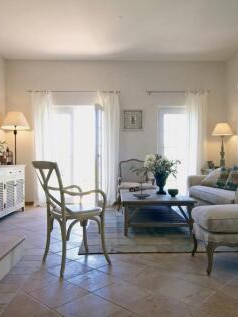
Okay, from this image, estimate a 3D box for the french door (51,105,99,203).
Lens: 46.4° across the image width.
[{"bbox_3d":[-0.935,-0.074,5.830,0.980,2.100,0.100,0,0,0],"label":"french door"}]

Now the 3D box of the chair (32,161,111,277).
[{"bbox_3d":[-0.405,0.495,2.490,0.570,0.930,0.490,0,-1,-38],"label":"chair"}]

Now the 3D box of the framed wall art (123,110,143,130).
[{"bbox_3d":[0.300,-0.796,5.770,0.385,0.400,0.030,0,0,0],"label":"framed wall art"}]

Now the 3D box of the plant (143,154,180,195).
[{"bbox_3d":[0.650,0.238,4.200,0.540,0.600,0.500,0,0,0],"label":"plant"}]

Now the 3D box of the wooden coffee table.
[{"bbox_3d":[0.503,0.753,4.120,0.960,0.440,1.340,0,0,0],"label":"wooden coffee table"}]

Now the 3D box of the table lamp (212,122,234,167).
[{"bbox_3d":[1.995,-0.228,5.360,0.425,0.900,0.425,0,0,0],"label":"table lamp"}]

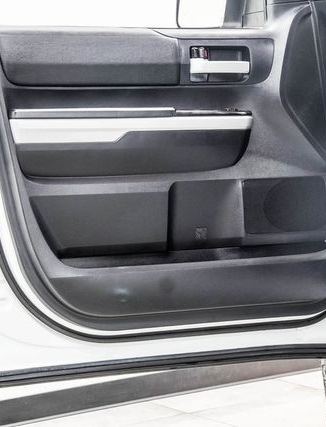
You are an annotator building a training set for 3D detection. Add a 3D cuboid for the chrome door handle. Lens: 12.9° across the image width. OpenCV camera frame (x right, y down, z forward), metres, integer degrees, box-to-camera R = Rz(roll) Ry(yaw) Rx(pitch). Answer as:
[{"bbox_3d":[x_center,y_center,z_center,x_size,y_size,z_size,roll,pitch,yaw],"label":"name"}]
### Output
[{"bbox_3d":[0.142,-0.369,3.620,0.155,0.037,0.033,-3,6,-24],"label":"chrome door handle"}]

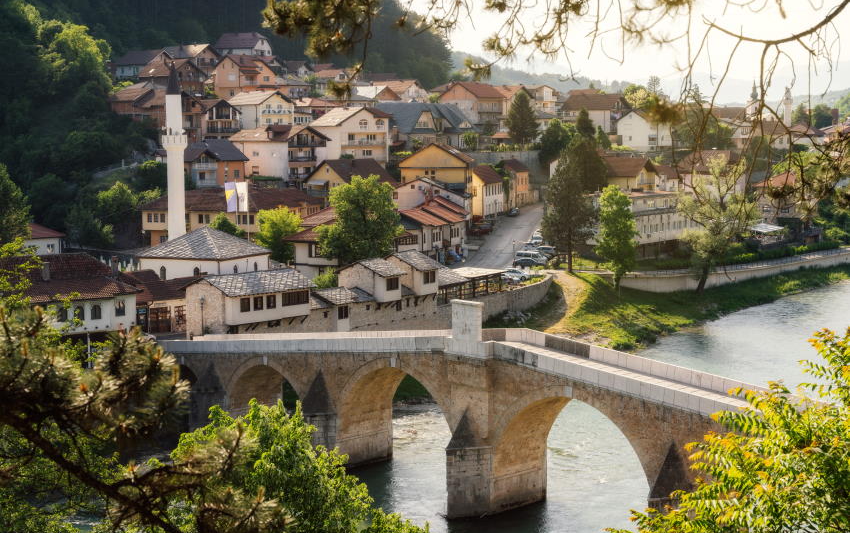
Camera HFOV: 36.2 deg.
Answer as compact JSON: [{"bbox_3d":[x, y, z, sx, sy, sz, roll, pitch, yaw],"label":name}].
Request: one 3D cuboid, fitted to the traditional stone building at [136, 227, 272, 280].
[{"bbox_3d":[-25.690,-0.760,152.000,10.700,8.200,10.700,5,8,36],"label":"traditional stone building"}]

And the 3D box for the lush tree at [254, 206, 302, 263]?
[{"bbox_3d":[-17.372,-3.320,154.000,5.600,7.400,5.600,0,5,0],"label":"lush tree"}]

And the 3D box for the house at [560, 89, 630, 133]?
[{"bbox_3d":[39.648,-35.579,302.000,13.000,10.000,9.500,3,6,35],"label":"house"}]

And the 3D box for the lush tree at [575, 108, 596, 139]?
[{"bbox_3d":[31.612,-27.489,255.000,4.300,7.800,4.300,0,5,0],"label":"lush tree"}]

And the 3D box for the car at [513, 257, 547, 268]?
[{"bbox_3d":[14.200,-0.370,176.000,4.500,1.470,1.770,-4,8,-28],"label":"car"}]

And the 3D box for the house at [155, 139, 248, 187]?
[{"bbox_3d":[-39.150,-18.070,229.000,14.800,8.600,10.000,-1,7,-8],"label":"house"}]

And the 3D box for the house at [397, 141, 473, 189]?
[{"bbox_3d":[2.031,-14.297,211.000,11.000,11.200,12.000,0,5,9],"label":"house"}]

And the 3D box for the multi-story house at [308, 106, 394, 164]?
[{"bbox_3d":[-14.476,-25.117,249.000,11.000,11.000,10.500,-4,7,-38],"label":"multi-story house"}]

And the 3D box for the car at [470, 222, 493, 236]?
[{"bbox_3d":[8.969,-6.038,208.000,4.100,1.550,1.750,2,6,21],"label":"car"}]

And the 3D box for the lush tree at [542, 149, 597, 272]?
[{"bbox_3d":[19.694,-7.632,177.000,7.200,16.600,7.200,0,6,6],"label":"lush tree"}]

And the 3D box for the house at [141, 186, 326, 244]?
[{"bbox_3d":[-27.266,-6.905,183.000,23.500,9.000,12.500,1,5,13],"label":"house"}]

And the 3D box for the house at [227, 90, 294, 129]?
[{"bbox_3d":[-32.910,-31.190,263.000,9.000,9.000,10.500,-6,9,-40],"label":"house"}]

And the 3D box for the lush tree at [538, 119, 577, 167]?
[{"bbox_3d":[25.710,-23.867,252.000,7.400,9.400,7.400,0,6,6],"label":"lush tree"}]

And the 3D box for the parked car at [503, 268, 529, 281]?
[{"bbox_3d":[11.320,1.090,167.000,4.400,1.470,1.770,1,7,5],"label":"parked car"}]

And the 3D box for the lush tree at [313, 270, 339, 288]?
[{"bbox_3d":[-11.109,1.563,145.000,3.200,3.600,3.200,-1,6,-4],"label":"lush tree"}]

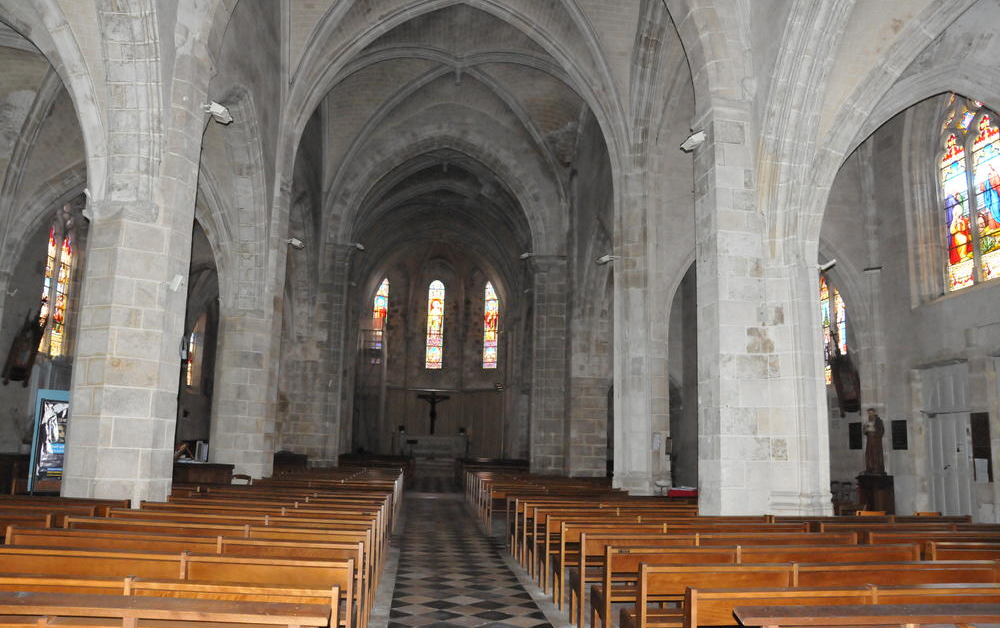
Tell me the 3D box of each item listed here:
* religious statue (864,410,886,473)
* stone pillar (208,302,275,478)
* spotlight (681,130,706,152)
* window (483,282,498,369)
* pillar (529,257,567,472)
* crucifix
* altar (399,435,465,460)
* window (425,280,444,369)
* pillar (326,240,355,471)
[{"bbox_3d":[8.138,2.767,16.253,0.388,1.418,0.428,3,-10,-13],"label":"religious statue"},{"bbox_3d":[-5.361,2.048,15.706,1.226,4.383,1.224,2,-9,-6],"label":"stone pillar"},{"bbox_3d":[2.603,-2.321,10.076,0.286,0.184,0.245,-35,-21,15],"label":"spotlight"},{"bbox_3d":[-0.418,0.496,32.307,0.714,3.753,0.204,-4,-11,31],"label":"window"},{"bbox_3d":[1.462,1.964,23.466,1.042,7.600,1.071,2,-9,-6],"label":"pillar"},{"bbox_3d":[-2.834,4.234,31.795,1.335,1.823,0.255,2,-9,-6],"label":"crucifix"},{"bbox_3d":[-2.627,5.354,29.817,2.435,0.943,0.918,2,-9,-6],"label":"altar"},{"bbox_3d":[-2.848,0.475,32.924,0.715,3.863,0.204,2,-9,-6],"label":"window"},{"bbox_3d":[-5.094,1.701,22.757,0.803,7.566,1.020,2,-9,-6],"label":"pillar"}]

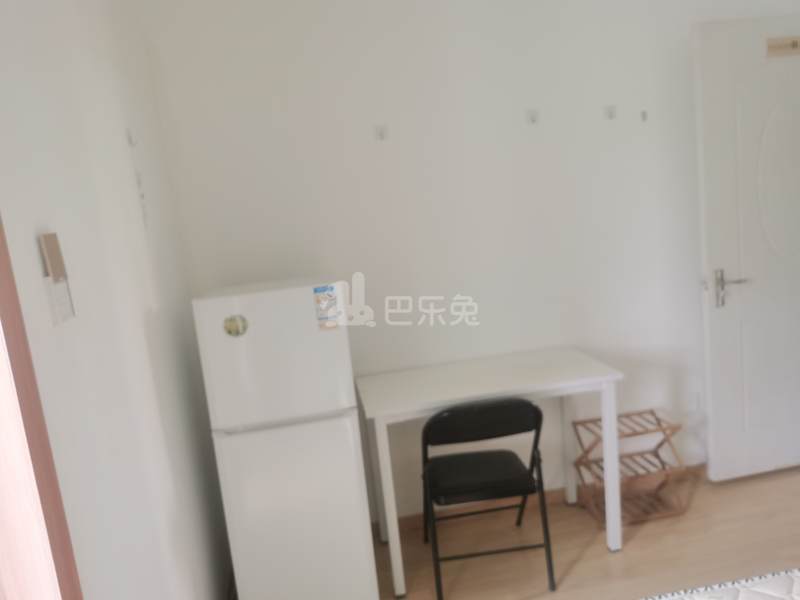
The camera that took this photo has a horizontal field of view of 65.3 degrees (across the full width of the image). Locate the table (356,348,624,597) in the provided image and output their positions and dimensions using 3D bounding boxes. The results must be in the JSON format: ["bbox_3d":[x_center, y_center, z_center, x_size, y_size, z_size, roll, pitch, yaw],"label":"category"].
[{"bbox_3d":[0.366,0.679,2.632,0.993,0.742,0.516,-7,9,-9],"label":"table"}]

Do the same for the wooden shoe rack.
[{"bbox_3d":[1.024,0.751,2.790,0.411,0.416,0.238,-7,9,-9],"label":"wooden shoe rack"}]

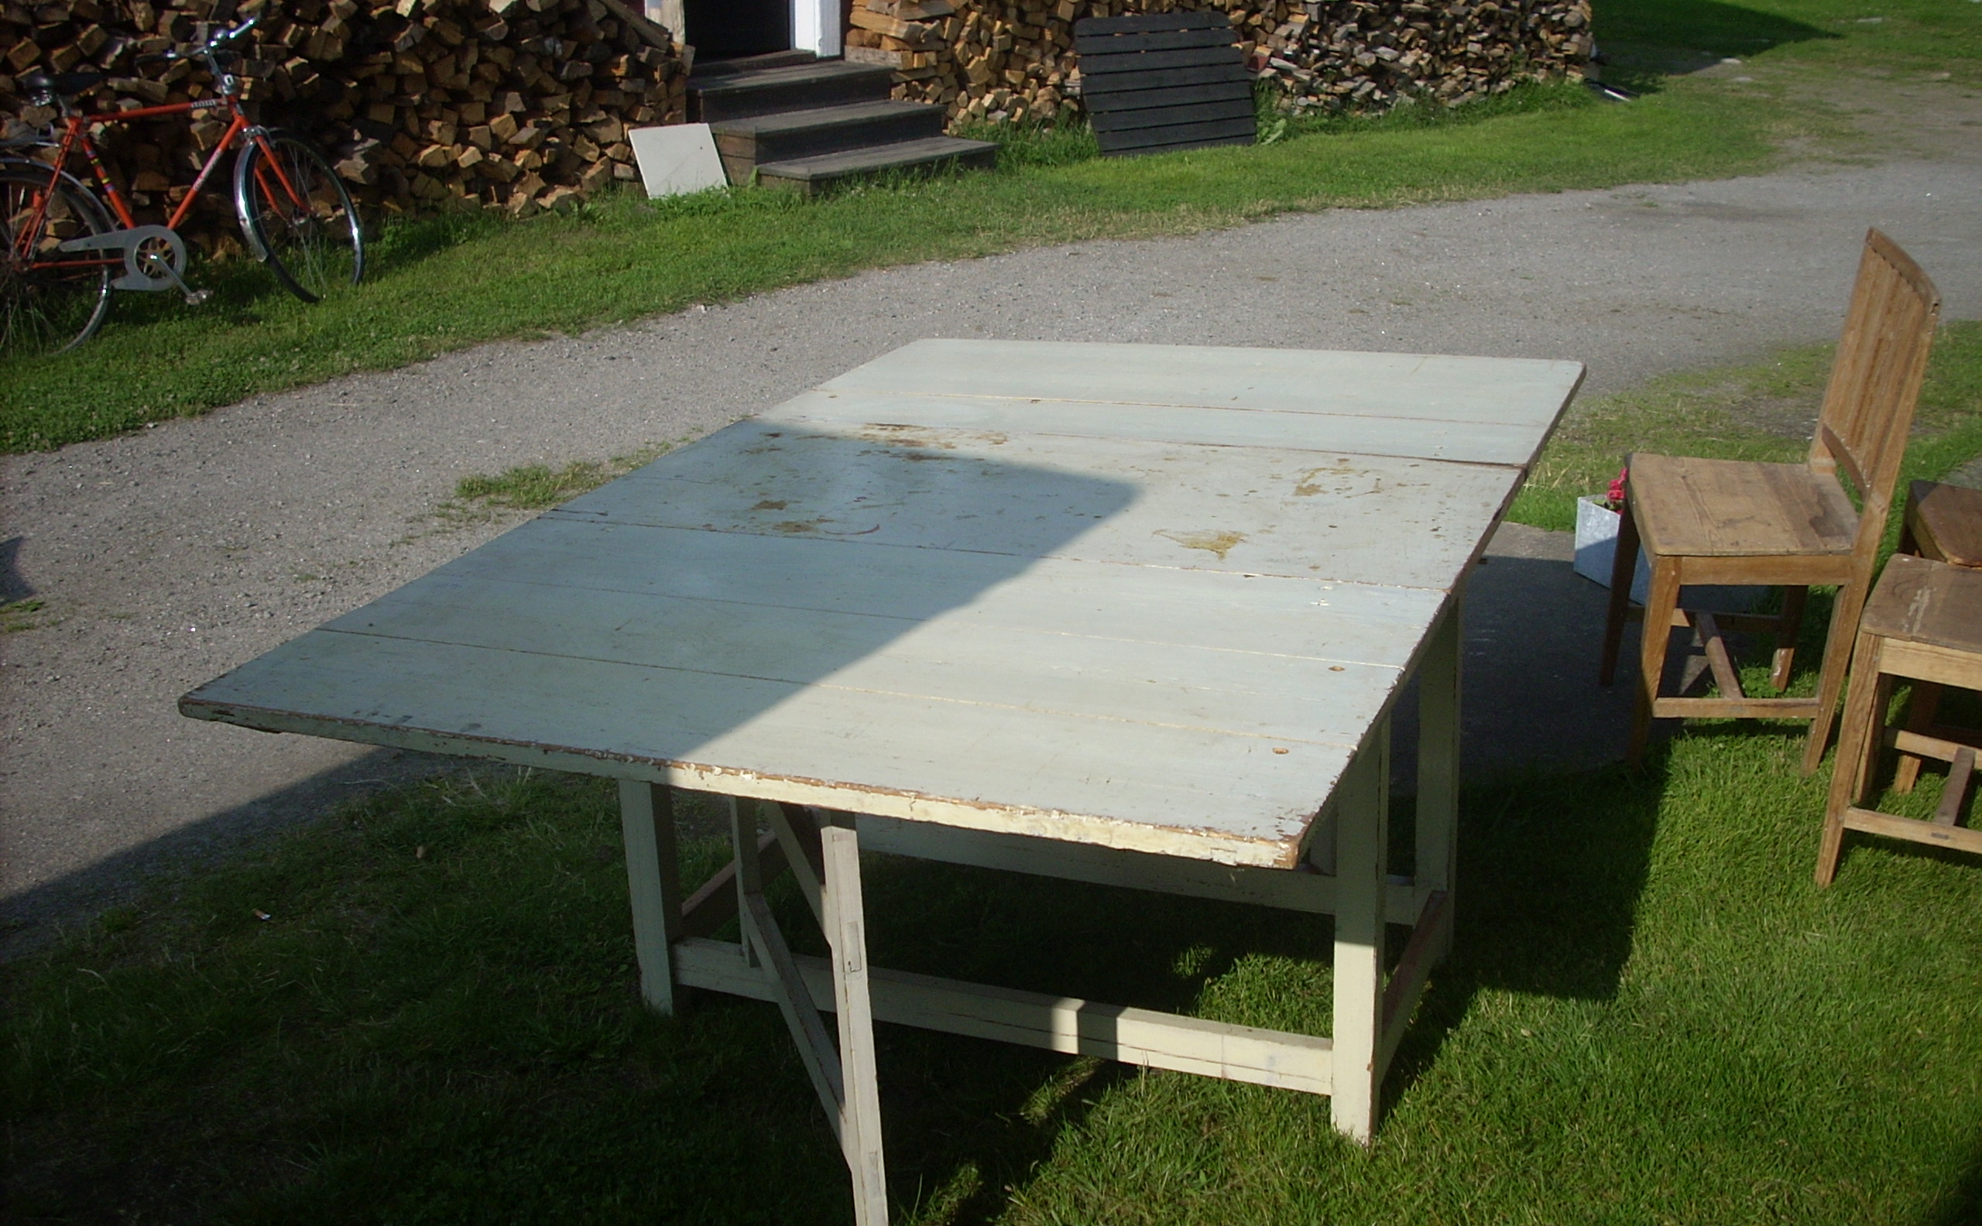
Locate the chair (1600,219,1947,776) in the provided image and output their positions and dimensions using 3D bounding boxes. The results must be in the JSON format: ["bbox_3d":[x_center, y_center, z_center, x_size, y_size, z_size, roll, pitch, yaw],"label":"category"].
[{"bbox_3d":[1.361,-0.181,3.791,0.411,0.931,0.449,3,27,8],"label":"chair"}]

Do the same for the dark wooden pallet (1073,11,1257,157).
[{"bbox_3d":[0.970,-2.942,11.808,1.056,0.753,0.100,-12,3,-30],"label":"dark wooden pallet"}]

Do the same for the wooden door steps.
[{"bbox_3d":[-0.940,-2.635,11.381,1.391,0.514,1.401,17,26,39],"label":"wooden door steps"}]

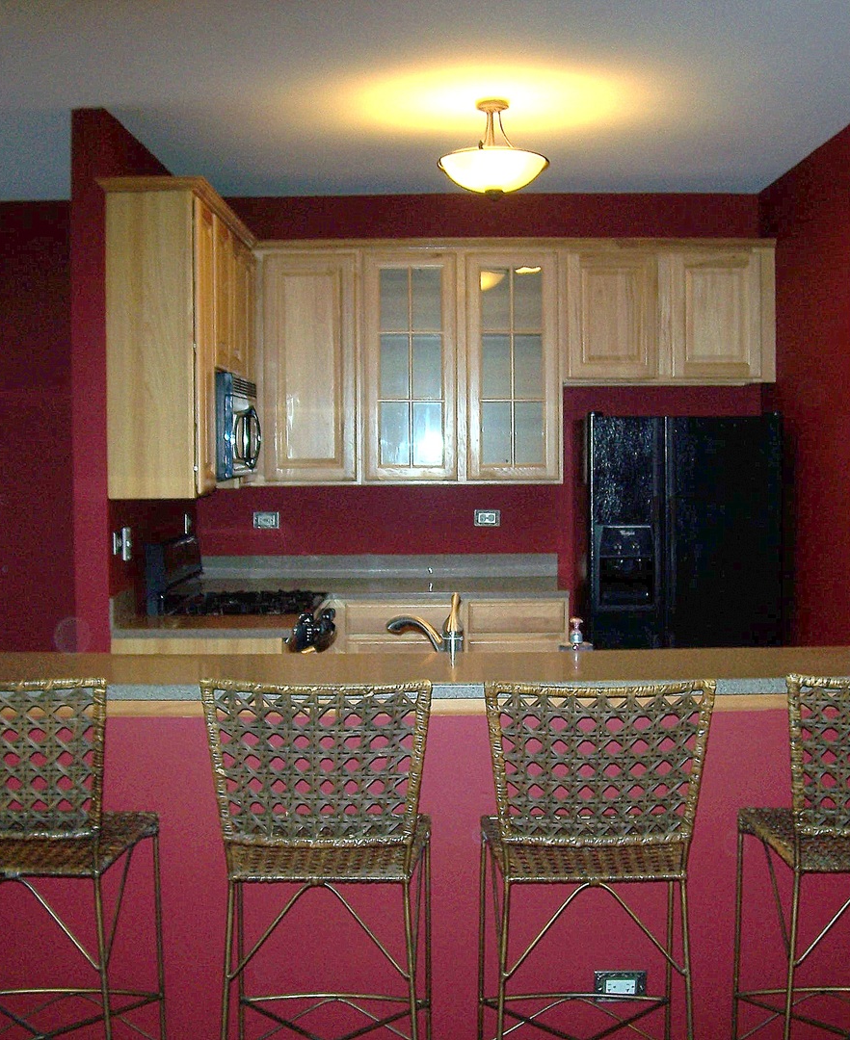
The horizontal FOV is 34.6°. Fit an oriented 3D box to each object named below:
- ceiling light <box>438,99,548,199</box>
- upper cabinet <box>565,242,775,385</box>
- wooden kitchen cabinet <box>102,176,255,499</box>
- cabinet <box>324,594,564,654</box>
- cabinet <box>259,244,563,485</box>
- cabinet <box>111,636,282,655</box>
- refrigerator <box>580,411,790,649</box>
[{"bbox_3d":[0.233,-1.267,4.668,0.382,0.336,0.382,0,3,0],"label":"ceiling light"},{"bbox_3d":[1.107,-0.944,6.327,0.963,0.623,0.332,0,3,0],"label":"upper cabinet"},{"bbox_3d":[-0.930,-0.680,5.548,0.351,1.122,1.622,0,3,0],"label":"wooden kitchen cabinet"},{"bbox_3d":[0.114,0.759,6.281,1.032,0.886,0.624,0,3,0],"label":"cabinet"},{"bbox_3d":[-0.081,-0.708,6.349,1.416,1.082,0.332,0,3,0],"label":"cabinet"},{"bbox_3d":[-0.800,0.842,4.997,0.603,0.871,0.320,0,3,0],"label":"cabinet"},{"bbox_3d":[1.111,0.364,6.161,0.831,1.676,0.744,0,3,0],"label":"refrigerator"}]

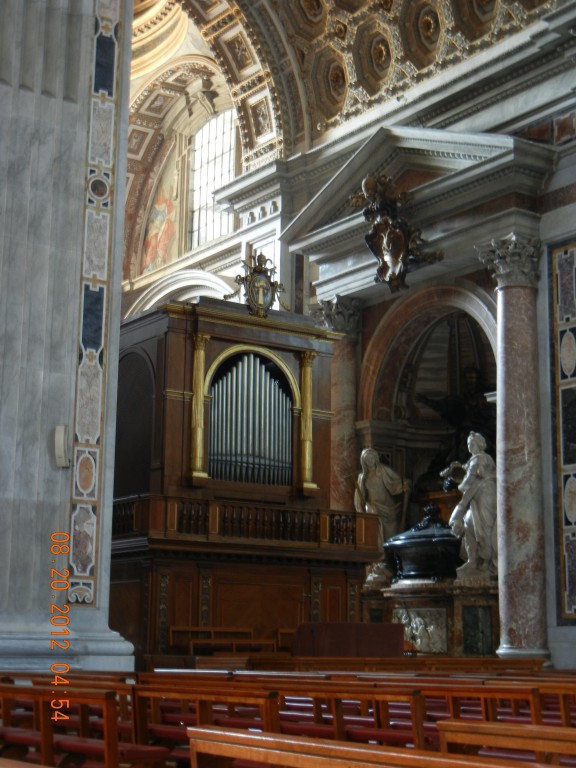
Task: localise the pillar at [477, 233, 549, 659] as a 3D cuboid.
[{"bbox_3d":[5.101,1.354,29.338,1.200,9.630,1.250,8,-14,-34],"label":"pillar"}]

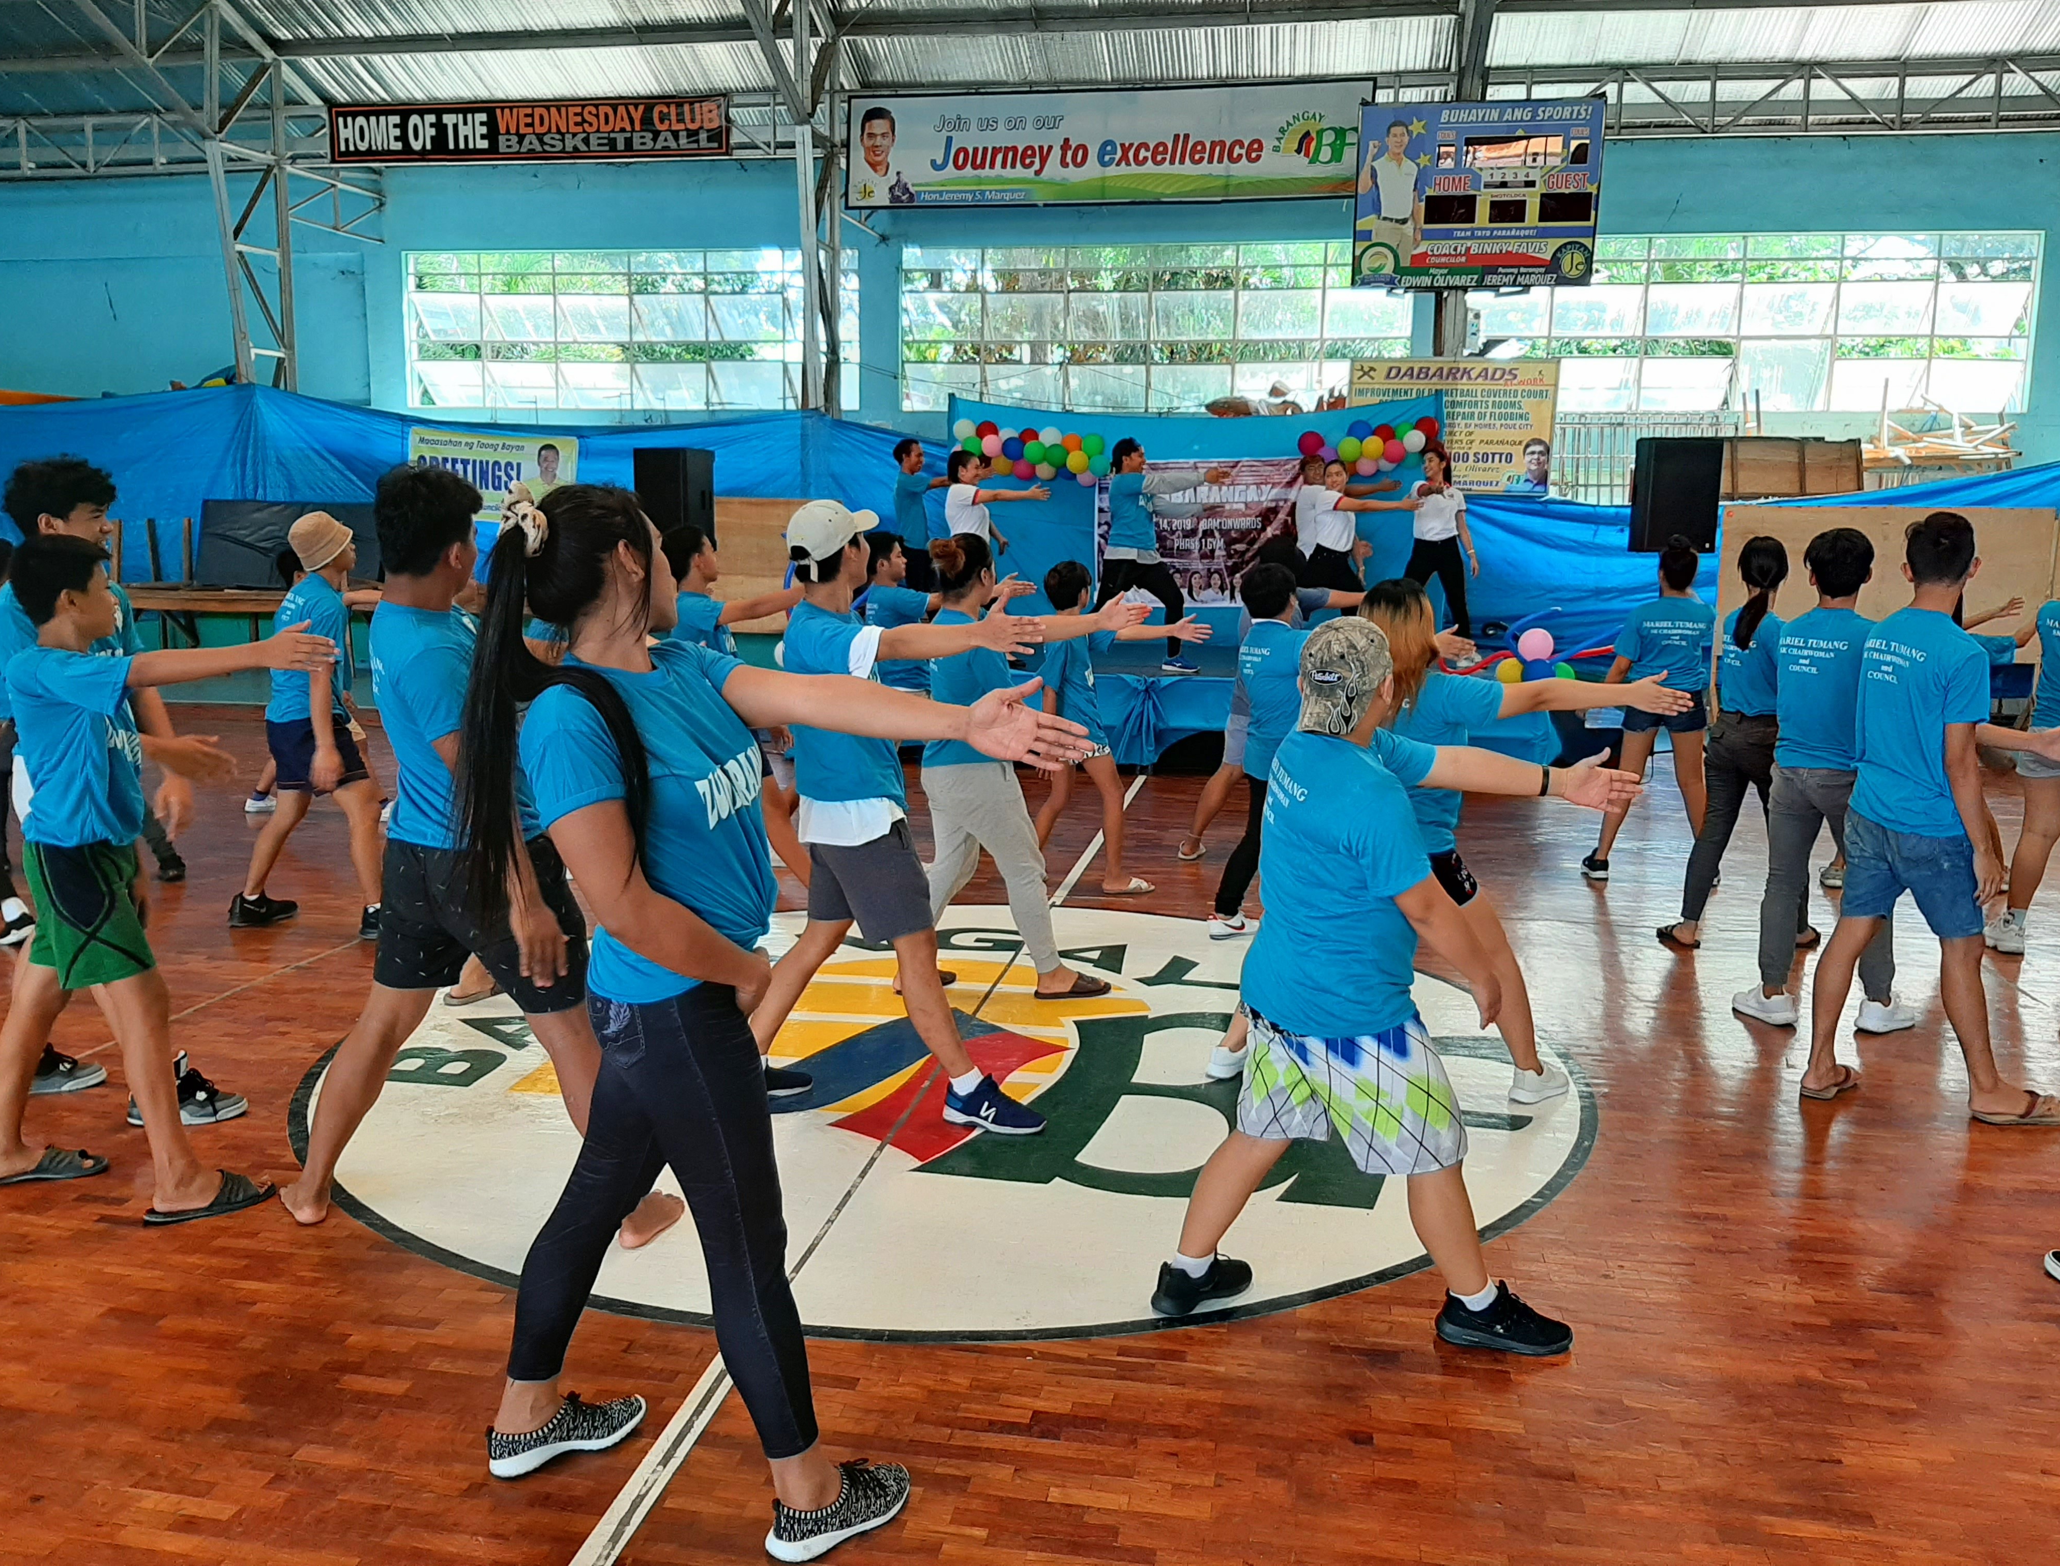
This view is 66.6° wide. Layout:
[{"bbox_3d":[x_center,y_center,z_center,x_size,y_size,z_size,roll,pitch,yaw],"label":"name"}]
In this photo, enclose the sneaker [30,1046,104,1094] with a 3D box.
[{"bbox_3d":[-2.587,0.742,4.163,0.290,0.140,0.105,-1,9,-12],"label":"sneaker"}]

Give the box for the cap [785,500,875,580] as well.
[{"bbox_3d":[-0.502,-0.615,3.939,0.240,0.165,0.170,-20,17,-24],"label":"cap"}]

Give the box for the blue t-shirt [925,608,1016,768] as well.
[{"bbox_3d":[-0.203,-0.316,5.153,0.270,0.550,0.410,-3,9,-24],"label":"blue t-shirt"}]

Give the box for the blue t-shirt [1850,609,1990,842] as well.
[{"bbox_3d":[2.345,-0.161,4.126,0.330,0.630,0.410,-5,10,-32],"label":"blue t-shirt"}]

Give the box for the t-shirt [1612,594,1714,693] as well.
[{"bbox_3d":[2.832,-0.617,7.010,0.460,0.450,0.270,4,9,18],"label":"t-shirt"}]

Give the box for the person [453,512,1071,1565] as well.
[{"bbox_3d":[-0.380,0.341,2.348,0.900,1.540,0.520,1,9,0],"label":"person"}]

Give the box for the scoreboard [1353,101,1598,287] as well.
[{"bbox_3d":[3.371,-4.419,11.785,1.780,1.330,0.180,2,9,9],"label":"scoreboard"}]

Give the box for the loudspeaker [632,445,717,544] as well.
[{"bbox_3d":[-2.367,-1.892,10.485,0.410,0.690,0.380,3,9,17],"label":"loudspeaker"}]

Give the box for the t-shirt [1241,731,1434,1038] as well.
[{"bbox_3d":[0.561,0.190,2.884,0.310,0.580,0.430,-4,10,-28],"label":"t-shirt"}]

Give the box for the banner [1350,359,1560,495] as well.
[{"bbox_3d":[3.782,-3.176,14.049,1.830,1.190,0.040,2,9,10],"label":"banner"}]

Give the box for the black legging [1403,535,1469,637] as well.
[{"bbox_3d":[2.765,-1.282,10.874,0.580,0.820,0.300,2,9,10],"label":"black legging"}]

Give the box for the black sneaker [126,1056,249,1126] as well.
[{"bbox_3d":[-2.132,0.769,3.966,0.275,0.160,0.105,-1,9,-14],"label":"black sneaker"}]

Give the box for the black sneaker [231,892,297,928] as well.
[{"bbox_3d":[-2.999,0.480,6.144,0.275,0.115,0.100,-5,10,-32],"label":"black sneaker"}]

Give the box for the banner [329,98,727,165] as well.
[{"bbox_3d":[-4.313,-5.626,13.505,3.600,0.470,0.060,2,9,9],"label":"banner"}]

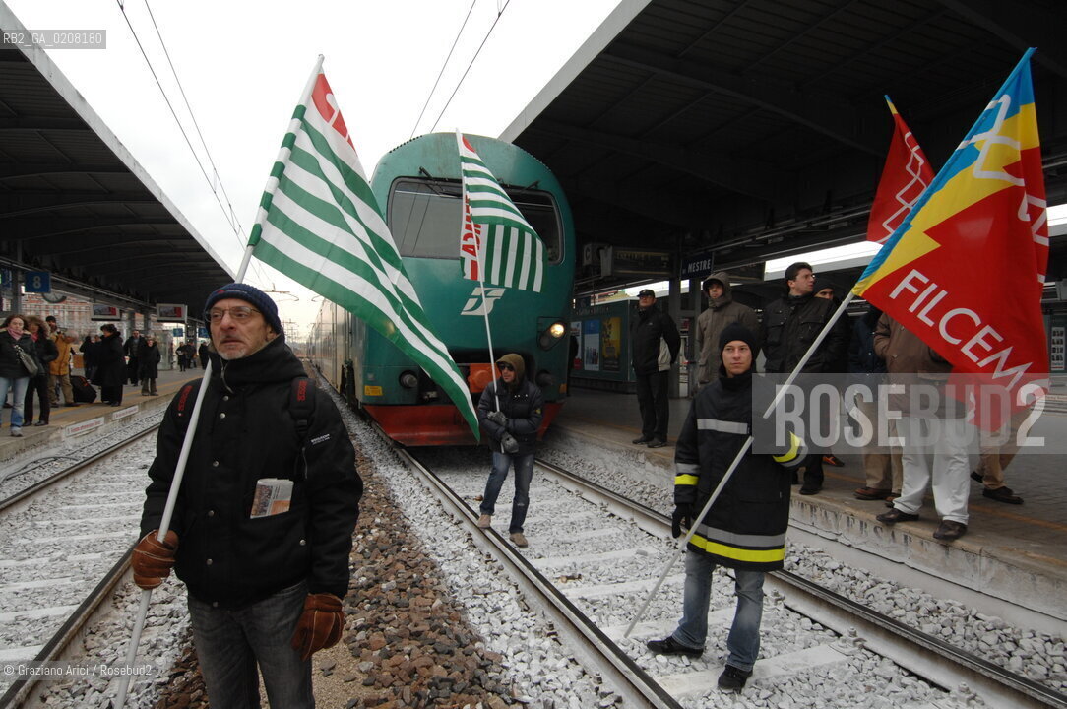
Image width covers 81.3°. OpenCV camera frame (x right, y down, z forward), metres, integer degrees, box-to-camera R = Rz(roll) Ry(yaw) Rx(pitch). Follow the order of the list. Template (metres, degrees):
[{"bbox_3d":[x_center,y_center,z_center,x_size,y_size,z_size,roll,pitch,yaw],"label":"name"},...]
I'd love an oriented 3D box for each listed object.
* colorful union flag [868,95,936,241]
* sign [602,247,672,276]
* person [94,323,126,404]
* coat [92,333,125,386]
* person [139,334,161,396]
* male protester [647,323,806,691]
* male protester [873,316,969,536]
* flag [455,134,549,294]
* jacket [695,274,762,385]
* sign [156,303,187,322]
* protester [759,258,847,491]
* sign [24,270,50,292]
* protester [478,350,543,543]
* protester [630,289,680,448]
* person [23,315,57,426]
[{"bbox_3d":[3.356,-1.618,5.600,0.720,1.360,0.320,0,0,20],"label":"colorful union flag"},{"bbox_3d":[2.367,-2.064,14.184,1.500,0.600,0.420,0,0,-20],"label":"sign"},{"bbox_3d":[-8.861,0.216,13.000,0.520,1.710,0.520,0,0,-40],"label":"person"},{"bbox_3d":[-8.997,0.115,13.200,0.570,1.140,0.560,0,1,-28],"label":"coat"},{"bbox_3d":[-9.930,0.255,16.100,0.520,1.610,0.360,0,0,-28],"label":"person"},{"bbox_3d":[0.960,0.710,3.160,0.740,1.750,0.500,0,0,29],"label":"male protester"},{"bbox_3d":[2.500,0.195,4.000,0.420,1.780,0.580,0,0,-33],"label":"male protester"},{"bbox_3d":[-0.252,-1.121,4.900,0.670,1.230,0.380,0,0,-3],"label":"flag"},{"bbox_3d":[1.790,-0.240,5.750,0.580,1.050,0.380,0,0,45],"label":"jacket"},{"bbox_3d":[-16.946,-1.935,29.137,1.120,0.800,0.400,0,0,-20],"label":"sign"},{"bbox_3d":[2.156,0.180,4.950,0.620,1.800,0.390,0,0,33],"label":"protester"},{"bbox_3d":[-14.281,-2.087,17.960,0.610,0.620,0.130,0,0,-20],"label":"sign"},{"bbox_3d":[-0.190,0.787,5.100,0.540,1.600,0.450,0,0,6],"label":"protester"},{"bbox_3d":[1.447,0.158,7.400,0.420,1.840,0.530,0,1,-34],"label":"protester"},{"bbox_3d":[-7.440,0.245,9.400,0.500,1.660,0.340,0,0,-12],"label":"person"}]

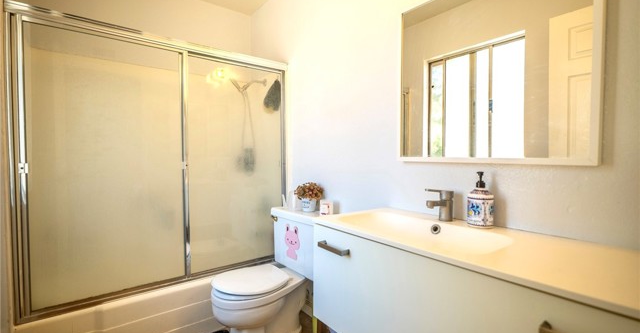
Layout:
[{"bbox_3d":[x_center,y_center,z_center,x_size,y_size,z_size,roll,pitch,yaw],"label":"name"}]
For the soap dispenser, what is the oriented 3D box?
[{"bbox_3d":[0.593,0.120,1.040,0.086,0.199,0.084,-2,2,-43],"label":"soap dispenser"}]

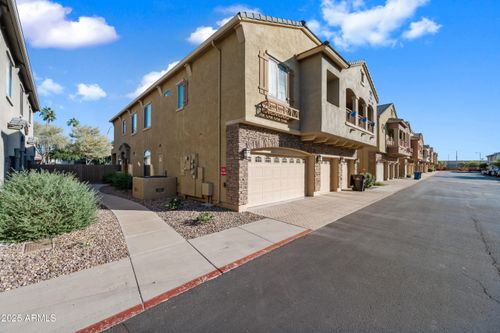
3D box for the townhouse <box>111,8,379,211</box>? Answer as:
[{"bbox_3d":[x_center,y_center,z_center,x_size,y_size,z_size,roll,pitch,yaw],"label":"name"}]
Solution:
[{"bbox_3d":[-2.400,-2.440,18.050,13.900,8.050,21.700,0,0,-45],"label":"townhouse"}]

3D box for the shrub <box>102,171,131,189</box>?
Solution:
[{"bbox_3d":[-10.000,0.930,14.800,1.800,1.300,2.100,0,0,-45],"label":"shrub"}]

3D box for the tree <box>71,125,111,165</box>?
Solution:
[{"bbox_3d":[-21.300,-2.000,26.000,4.500,7.200,4.500,0,0,-45],"label":"tree"}]

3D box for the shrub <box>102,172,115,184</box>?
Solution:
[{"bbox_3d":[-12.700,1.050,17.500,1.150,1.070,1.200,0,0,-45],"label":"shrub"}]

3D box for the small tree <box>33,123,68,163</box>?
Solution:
[{"bbox_3d":[-26.600,-2.150,26.000,4.300,7.500,4.300,0,0,-45],"label":"small tree"}]

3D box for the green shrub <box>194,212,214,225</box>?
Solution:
[{"bbox_3d":[-1.260,1.430,5.400,0.500,0.310,0.470,0,0,0],"label":"green shrub"}]

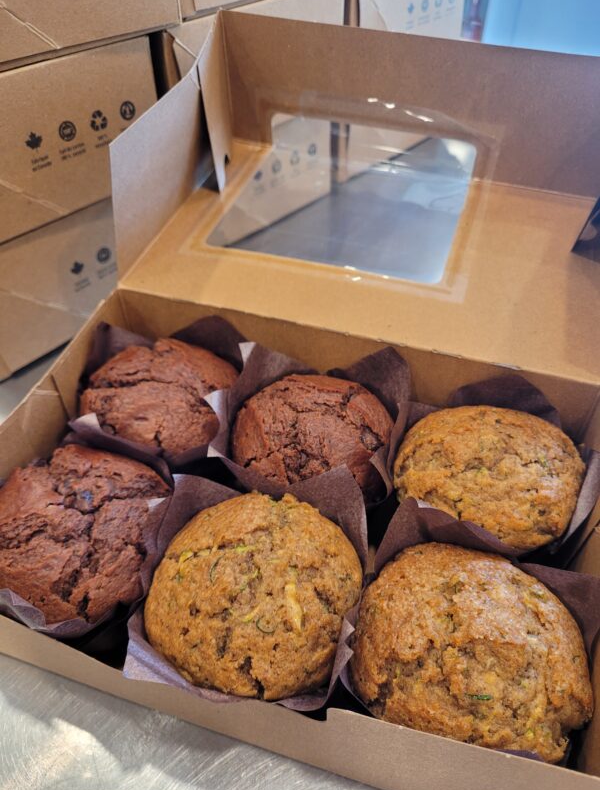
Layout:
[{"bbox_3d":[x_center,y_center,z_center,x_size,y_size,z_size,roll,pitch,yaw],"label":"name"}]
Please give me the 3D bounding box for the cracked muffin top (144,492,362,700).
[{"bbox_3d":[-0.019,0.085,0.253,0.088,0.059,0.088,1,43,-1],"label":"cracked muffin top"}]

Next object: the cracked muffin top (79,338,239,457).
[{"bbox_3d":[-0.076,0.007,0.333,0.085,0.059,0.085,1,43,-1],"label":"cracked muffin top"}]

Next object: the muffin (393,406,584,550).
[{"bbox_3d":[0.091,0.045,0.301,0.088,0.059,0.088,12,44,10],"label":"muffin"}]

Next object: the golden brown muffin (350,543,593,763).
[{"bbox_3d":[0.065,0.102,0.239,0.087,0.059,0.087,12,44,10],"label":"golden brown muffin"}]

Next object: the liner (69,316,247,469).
[{"bbox_3d":[-0.079,0.008,0.343,0.095,0.070,0.098,12,44,10],"label":"liner"}]

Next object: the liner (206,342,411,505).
[{"bbox_3d":[0.006,0.026,0.327,0.097,0.070,0.098,12,44,10],"label":"liner"}]

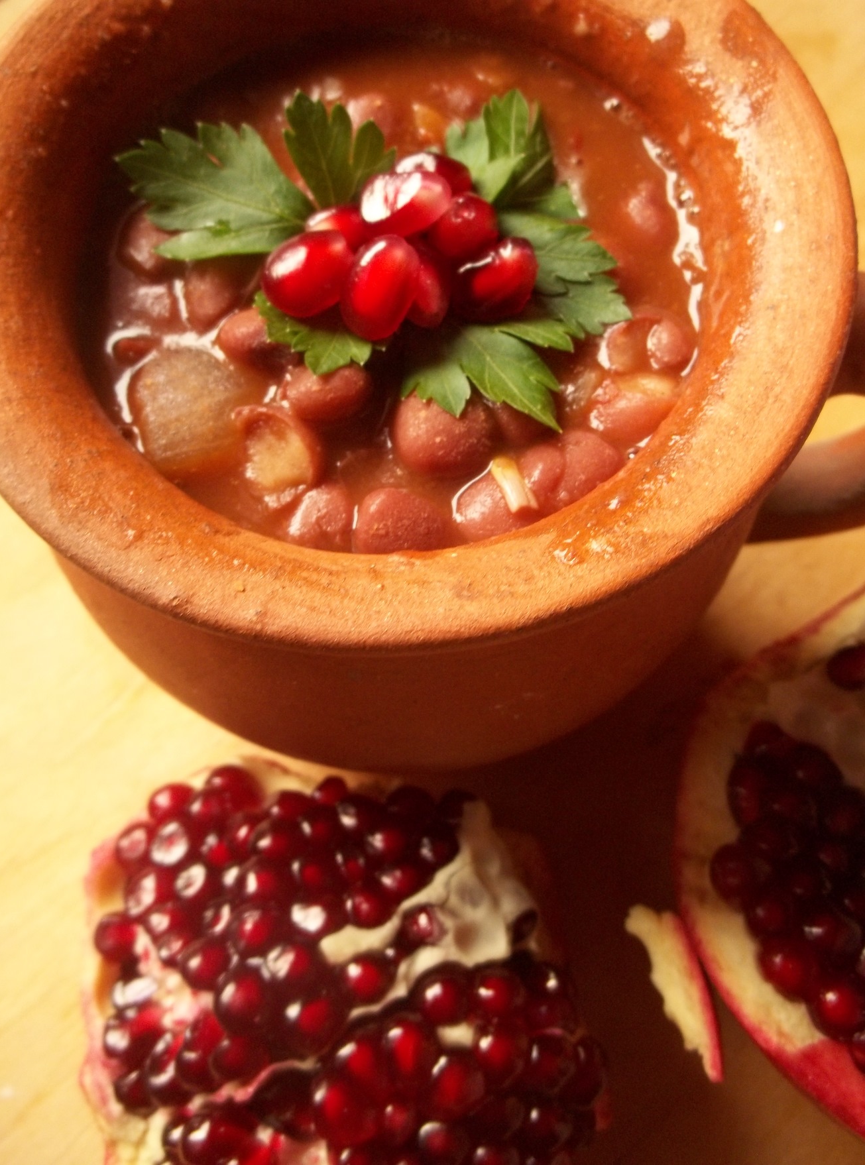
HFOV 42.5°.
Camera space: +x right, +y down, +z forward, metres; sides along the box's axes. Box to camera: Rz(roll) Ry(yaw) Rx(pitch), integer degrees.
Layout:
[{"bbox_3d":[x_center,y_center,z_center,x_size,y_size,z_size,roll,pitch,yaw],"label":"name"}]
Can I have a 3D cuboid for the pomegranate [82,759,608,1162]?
[{"bbox_3d":[-0.014,0.067,0.175,0.083,0.055,0.080,0,65,0],"label":"pomegranate"}]

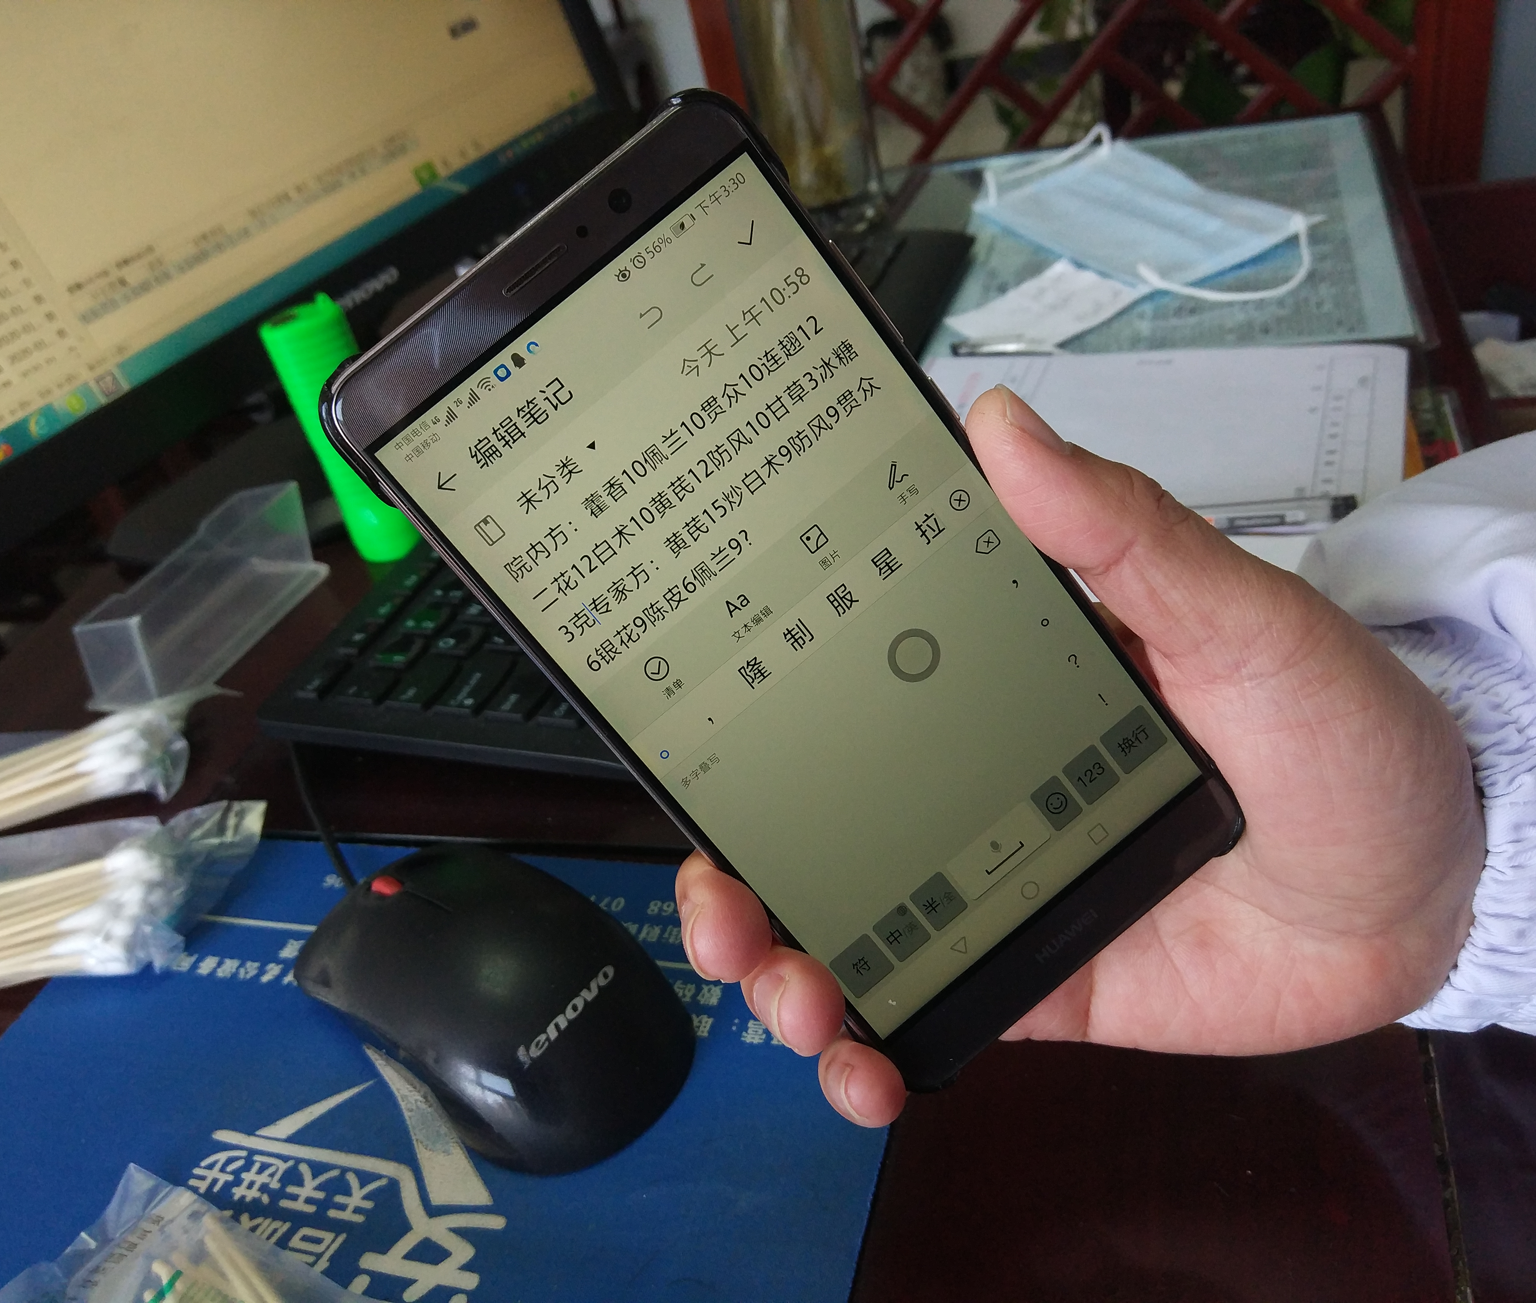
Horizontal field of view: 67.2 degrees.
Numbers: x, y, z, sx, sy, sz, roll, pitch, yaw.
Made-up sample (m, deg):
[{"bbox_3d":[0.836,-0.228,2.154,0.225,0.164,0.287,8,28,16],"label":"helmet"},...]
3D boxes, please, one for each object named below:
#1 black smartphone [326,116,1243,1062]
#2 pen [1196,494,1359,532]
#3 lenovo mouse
[{"bbox_3d":[0.009,-0.004,0.196,0.081,0.159,0.009,-40,13,-1],"label":"black smartphone"},{"bbox_3d":[0.103,-0.039,0.364,0.148,0.011,0.011,-1,40,19],"label":"pen"},{"bbox_3d":[-0.071,0.073,0.274,0.113,0.038,0.063,19,50,37],"label":"lenovo mouse"}]

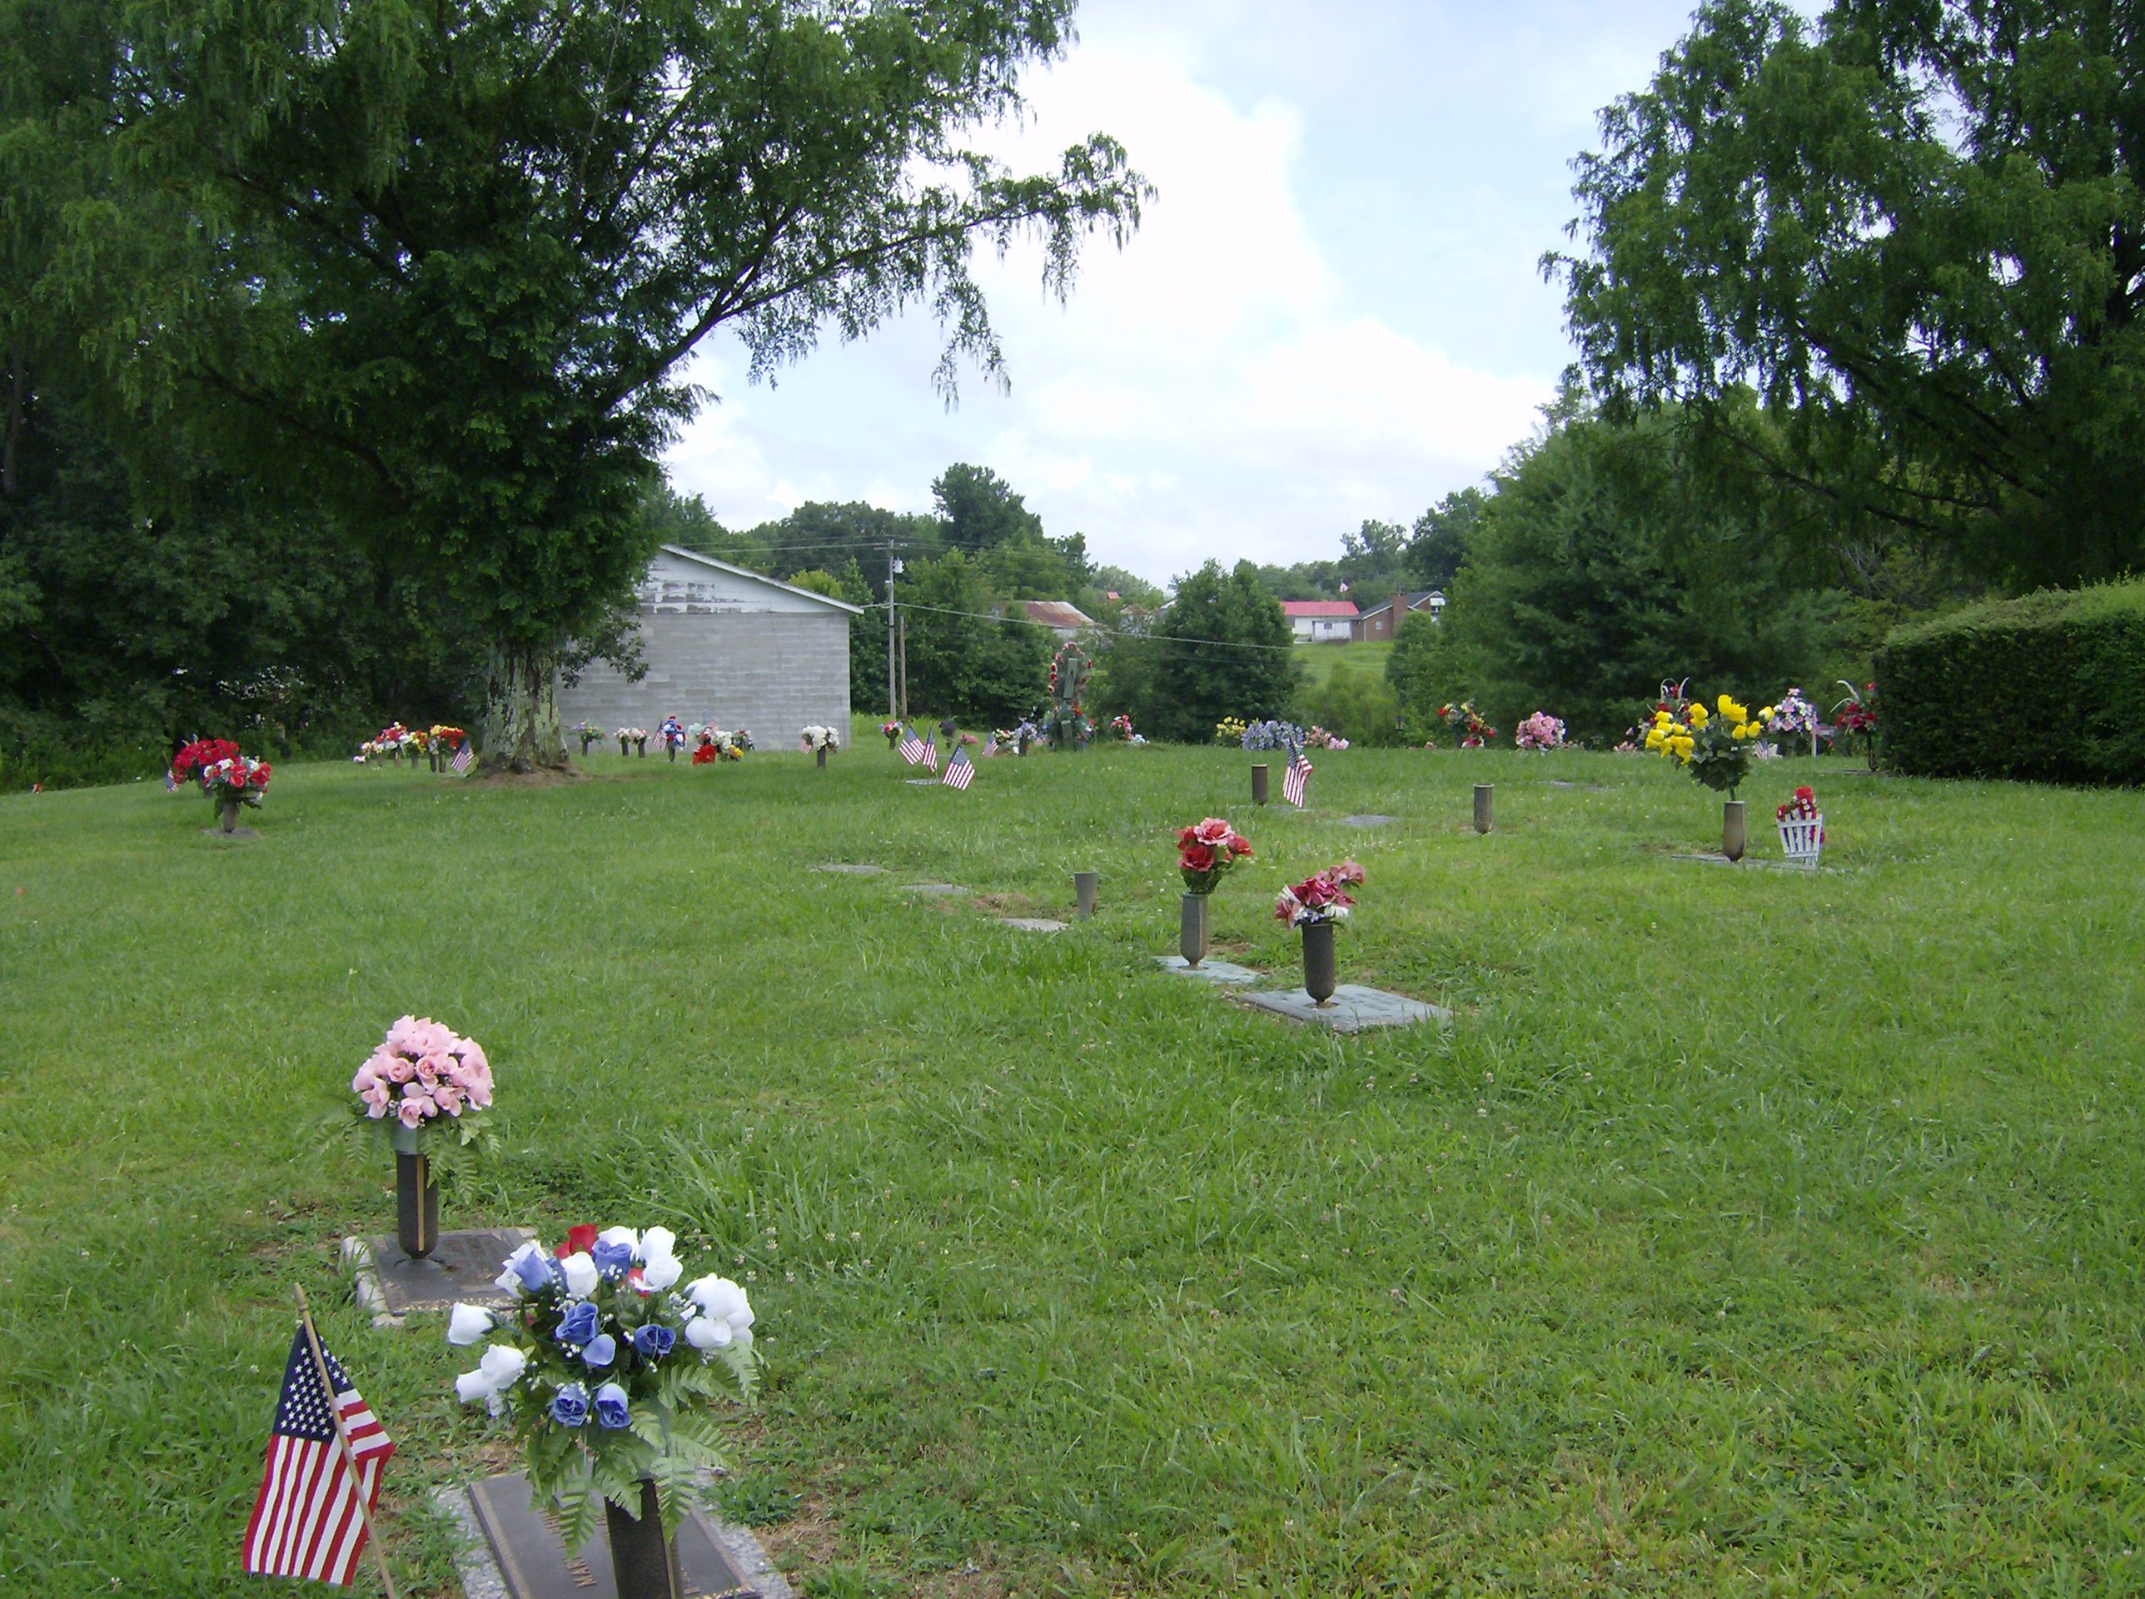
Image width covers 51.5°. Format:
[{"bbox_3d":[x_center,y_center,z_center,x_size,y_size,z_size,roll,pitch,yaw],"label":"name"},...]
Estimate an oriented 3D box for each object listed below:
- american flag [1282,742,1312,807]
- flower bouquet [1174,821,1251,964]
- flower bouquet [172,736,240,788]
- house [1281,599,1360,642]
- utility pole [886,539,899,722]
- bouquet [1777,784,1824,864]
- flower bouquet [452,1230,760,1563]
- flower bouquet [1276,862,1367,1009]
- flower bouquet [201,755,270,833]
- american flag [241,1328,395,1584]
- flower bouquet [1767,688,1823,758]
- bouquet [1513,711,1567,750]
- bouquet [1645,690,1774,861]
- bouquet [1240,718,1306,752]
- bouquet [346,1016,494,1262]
[{"bbox_3d":[1.367,-0.148,13.500,0.180,0.385,0.110,1,6,6],"label":"american flag"},{"bbox_3d":[0.523,0.344,8.220,0.285,0.560,0.260,0,3,4],"label":"flower bouquet"},{"bbox_3d":[-8.189,-0.308,21.000,0.610,0.540,0.500,-2,3,-21],"label":"flower bouquet"},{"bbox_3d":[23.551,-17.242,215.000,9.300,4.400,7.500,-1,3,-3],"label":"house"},{"bbox_3d":[-9.307,-8.559,115.000,0.500,9.225,0.400,0,6,-5],"label":"utility pole"},{"bbox_3d":[3.284,0.121,10.050,0.225,0.375,0.190,0,3,18],"label":"bouquet"},{"bbox_3d":[-0.720,0.928,3.420,0.470,0.540,0.420,-1,3,-12],"label":"flower bouquet"},{"bbox_3d":[0.771,0.415,6.950,0.280,0.445,0.260,1,6,6],"label":"flower bouquet"},{"bbox_3d":[-5.979,-0.047,15.900,0.480,0.560,0.450,-2,6,-21],"label":"flower bouquet"},{"bbox_3d":[-1.152,0.999,3.400,0.220,0.380,0.120,-2,6,-19],"label":"american flag"},{"bbox_3d":[5.121,-0.533,15.800,0.400,0.510,0.360,2,6,18],"label":"flower bouquet"},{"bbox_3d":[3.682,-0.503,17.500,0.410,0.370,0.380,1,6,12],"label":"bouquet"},{"bbox_3d":[2.918,-0.111,10.200,0.590,0.790,0.480,0,3,16],"label":"bouquet"},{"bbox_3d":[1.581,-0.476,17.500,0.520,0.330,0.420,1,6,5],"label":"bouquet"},{"bbox_3d":[-1.510,0.784,5.170,0.350,0.570,0.340,-2,3,-17],"label":"bouquet"}]

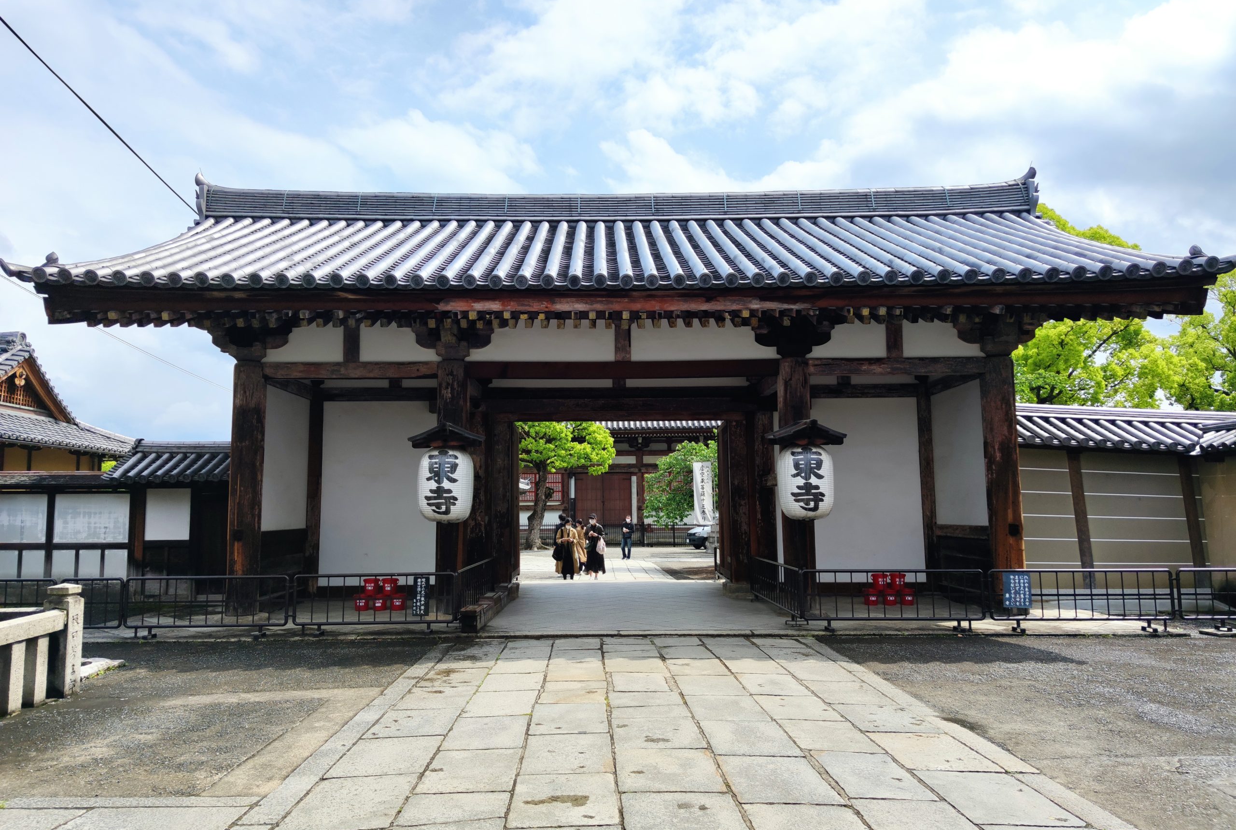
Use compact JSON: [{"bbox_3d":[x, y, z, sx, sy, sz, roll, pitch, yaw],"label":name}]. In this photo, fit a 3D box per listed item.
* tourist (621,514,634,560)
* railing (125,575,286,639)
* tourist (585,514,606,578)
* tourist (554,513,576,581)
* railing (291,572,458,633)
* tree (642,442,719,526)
[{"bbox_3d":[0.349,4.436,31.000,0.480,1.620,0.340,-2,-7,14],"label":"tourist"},{"bbox_3d":[-5.160,2.398,10.750,2.070,0.750,0.350,0,-6,-1],"label":"railing"},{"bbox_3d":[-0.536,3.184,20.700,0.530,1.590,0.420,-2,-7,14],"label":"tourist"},{"bbox_3d":[-1.271,3.219,20.700,0.570,1.560,0.440,0,-6,-3],"label":"tourist"},{"bbox_3d":[-3.103,2.400,10.950,2.100,0.750,0.350,0,-6,-4],"label":"railing"},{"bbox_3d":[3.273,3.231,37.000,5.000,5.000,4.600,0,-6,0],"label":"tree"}]

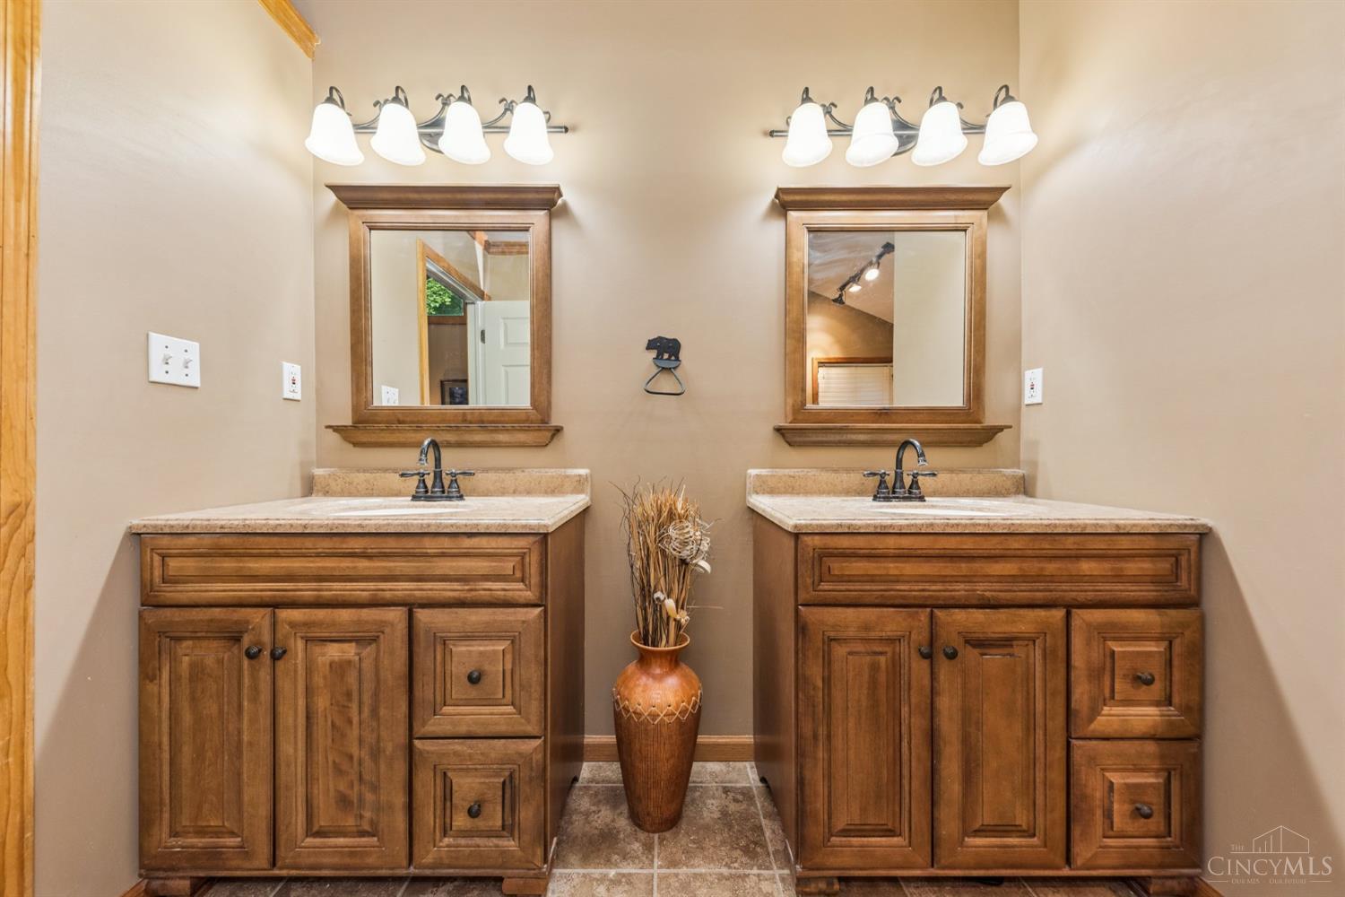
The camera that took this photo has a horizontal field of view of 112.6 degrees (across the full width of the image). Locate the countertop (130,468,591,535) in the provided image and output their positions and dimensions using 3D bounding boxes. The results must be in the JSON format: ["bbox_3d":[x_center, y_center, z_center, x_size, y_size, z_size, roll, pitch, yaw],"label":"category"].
[{"bbox_3d":[-0.753,0.131,1.283,0.945,0.122,0.541,0,0,0],"label":"countertop"}]

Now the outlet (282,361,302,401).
[{"bbox_3d":[-1.216,-0.212,1.437,0.008,0.115,0.070,0,0,0],"label":"outlet"}]

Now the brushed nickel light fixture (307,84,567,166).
[{"bbox_3d":[-0.757,-1.039,1.444,0.810,0.205,0.218,0,0,0],"label":"brushed nickel light fixture"}]

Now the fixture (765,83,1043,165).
[{"bbox_3d":[0.739,-1.046,1.428,0.830,0.213,0.215,0,0,0],"label":"fixture"}]

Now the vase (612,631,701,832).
[{"bbox_3d":[-0.044,0.808,1.310,0.255,0.505,0.255,0,0,0],"label":"vase"}]

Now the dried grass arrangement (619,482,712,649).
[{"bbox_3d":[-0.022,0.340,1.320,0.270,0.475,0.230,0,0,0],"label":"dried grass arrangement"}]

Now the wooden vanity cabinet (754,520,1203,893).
[{"bbox_3d":[0.736,0.616,1.262,0.920,0.855,0.515,0,0,0],"label":"wooden vanity cabinet"}]

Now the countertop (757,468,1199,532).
[{"bbox_3d":[0.733,0.129,1.270,0.937,0.121,0.537,0,0,0],"label":"countertop"}]

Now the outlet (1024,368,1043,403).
[{"bbox_3d":[1.203,-0.206,1.497,0.008,0.114,0.071,0,0,0],"label":"outlet"}]

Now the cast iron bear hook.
[{"bbox_3d":[-0.027,-0.281,1.535,0.140,0.206,0.035,0,0,0],"label":"cast iron bear hook"}]

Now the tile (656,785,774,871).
[{"bbox_3d":[0.110,1.082,1.288,0.302,0.010,0.296,0,0,0],"label":"tile"}]

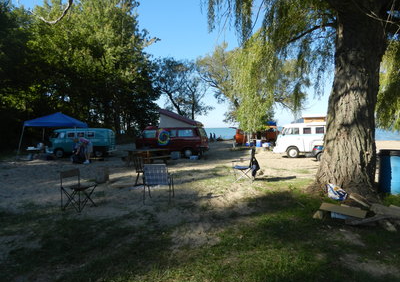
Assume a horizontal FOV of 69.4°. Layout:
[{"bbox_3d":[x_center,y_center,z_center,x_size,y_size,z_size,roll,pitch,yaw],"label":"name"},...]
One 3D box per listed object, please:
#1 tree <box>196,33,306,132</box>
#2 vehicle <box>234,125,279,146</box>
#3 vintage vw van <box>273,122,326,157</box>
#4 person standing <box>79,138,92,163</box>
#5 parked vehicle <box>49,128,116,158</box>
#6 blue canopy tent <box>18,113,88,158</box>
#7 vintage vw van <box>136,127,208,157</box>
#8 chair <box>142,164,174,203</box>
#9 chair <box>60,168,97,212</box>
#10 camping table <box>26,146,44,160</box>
[{"bbox_3d":[5.158,-4.768,28.762,10.300,10.500,8.500,0,3,0],"label":"tree"},{"bbox_3d":[5.892,-0.539,29.756,4.500,1.950,1.750,-1,3,-10],"label":"vehicle"},{"bbox_3d":[6.612,-0.063,17.455,4.280,2.000,1.750,0,3,0],"label":"vintage vw van"},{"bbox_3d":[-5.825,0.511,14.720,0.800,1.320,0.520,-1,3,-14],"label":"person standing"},{"bbox_3d":[-7.928,0.110,19.856,4.280,1.930,1.750,-1,3,-15],"label":"parked vehicle"},{"bbox_3d":[-8.361,-0.259,17.137,3.100,2.800,3.100,-1,3,-9],"label":"blue canopy tent"},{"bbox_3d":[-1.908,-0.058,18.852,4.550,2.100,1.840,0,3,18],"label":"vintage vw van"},{"bbox_3d":[-0.873,0.891,6.231,0.580,0.830,0.630,0,3,3],"label":"chair"},{"bbox_3d":[-2.403,0.934,5.762,0.550,0.810,0.520,1,3,22],"label":"chair"},{"bbox_3d":[-9.453,0.816,16.584,0.950,0.700,0.620,-1,3,-12],"label":"camping table"}]

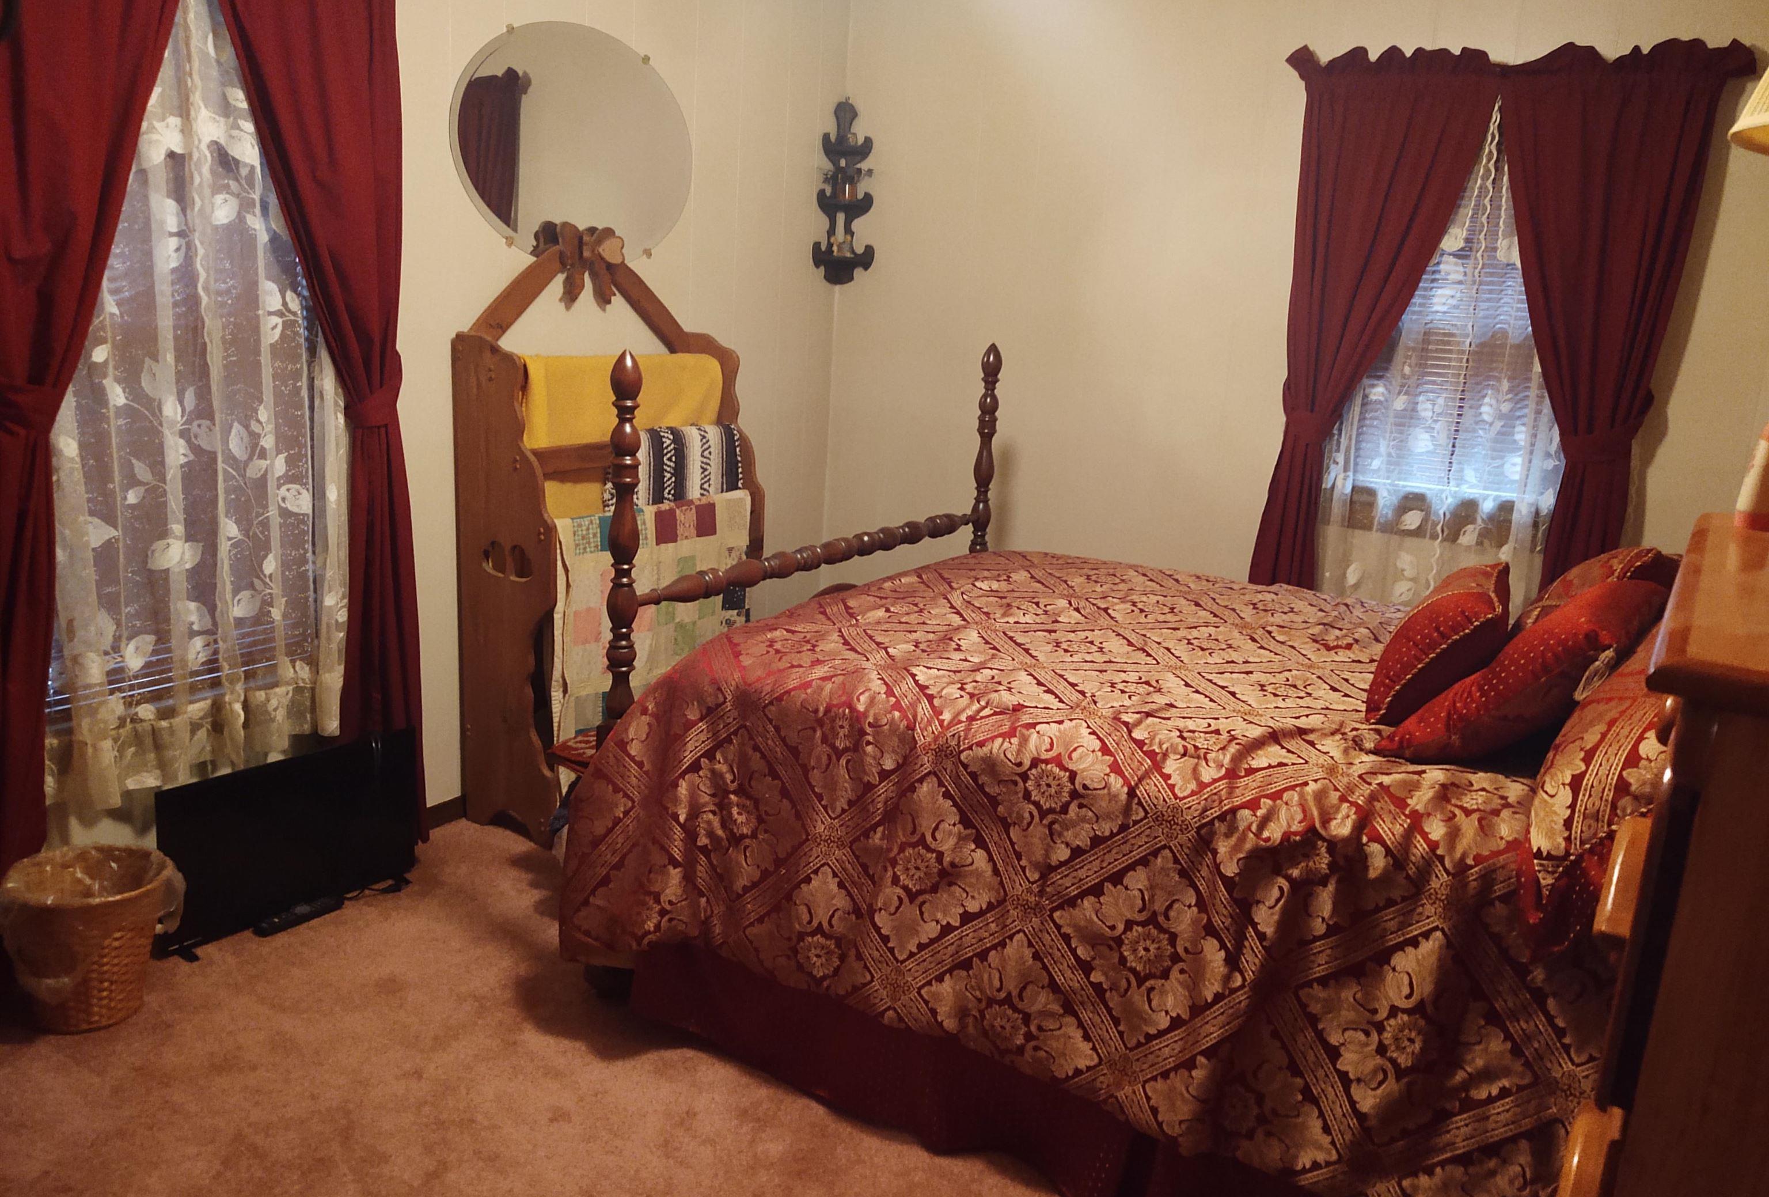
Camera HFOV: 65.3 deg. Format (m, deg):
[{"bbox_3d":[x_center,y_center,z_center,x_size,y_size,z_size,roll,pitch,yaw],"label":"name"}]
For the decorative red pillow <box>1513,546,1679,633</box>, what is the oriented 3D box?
[{"bbox_3d":[1.398,0.070,2.692,0.168,0.427,0.529,51,31,14],"label":"decorative red pillow"}]

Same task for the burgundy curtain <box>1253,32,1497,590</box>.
[{"bbox_3d":[1.267,-0.401,3.818,0.539,2.055,0.112,11,15,30],"label":"burgundy curtain"}]

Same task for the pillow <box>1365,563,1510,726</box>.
[{"bbox_3d":[1.058,0.088,2.544,0.127,0.315,0.427,46,27,12],"label":"pillow"}]

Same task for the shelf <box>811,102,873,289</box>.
[{"bbox_3d":[-0.134,-1.330,4.543,0.209,0.580,0.127,0,14,-14],"label":"shelf"}]

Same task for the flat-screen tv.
[{"bbox_3d":[-1.314,0.522,3.032,0.122,0.371,0.600,13,16,34],"label":"flat-screen tv"}]

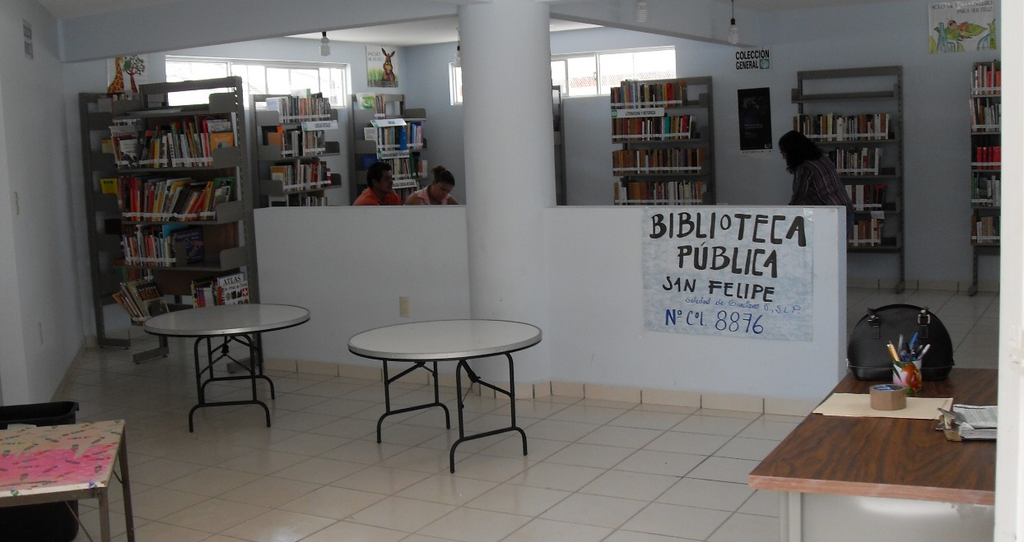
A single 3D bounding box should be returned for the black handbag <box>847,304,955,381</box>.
[{"bbox_3d":[1.107,0.193,3.136,0.305,0.218,0.140,-1,7,14],"label":"black handbag"}]

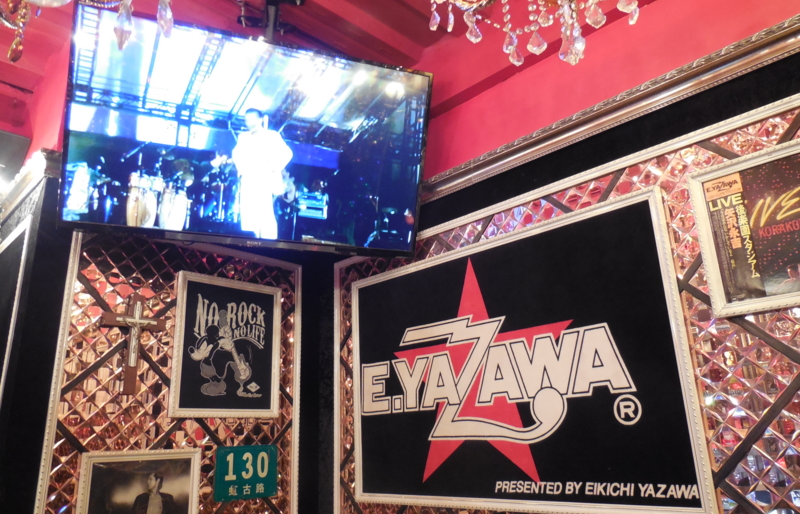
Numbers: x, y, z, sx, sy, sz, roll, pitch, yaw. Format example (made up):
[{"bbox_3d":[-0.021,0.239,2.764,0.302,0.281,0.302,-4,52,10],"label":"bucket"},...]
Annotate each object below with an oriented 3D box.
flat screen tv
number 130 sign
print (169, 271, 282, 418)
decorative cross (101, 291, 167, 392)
[{"bbox_3d":[-0.385,-0.314,1.613,0.950,0.557,0.065,4,3,-20],"label":"flat screen tv"},{"bbox_3d":[-0.550,0.780,2.094,0.010,0.180,0.252,-19,-24,42],"label":"number 130 sign"},{"bbox_3d":[-0.631,0.336,2.163,0.030,0.509,0.435,-19,-24,42],"label":"print"},{"bbox_3d":[-0.883,0.284,1.912,0.030,0.334,0.212,-19,-24,42],"label":"decorative cross"}]

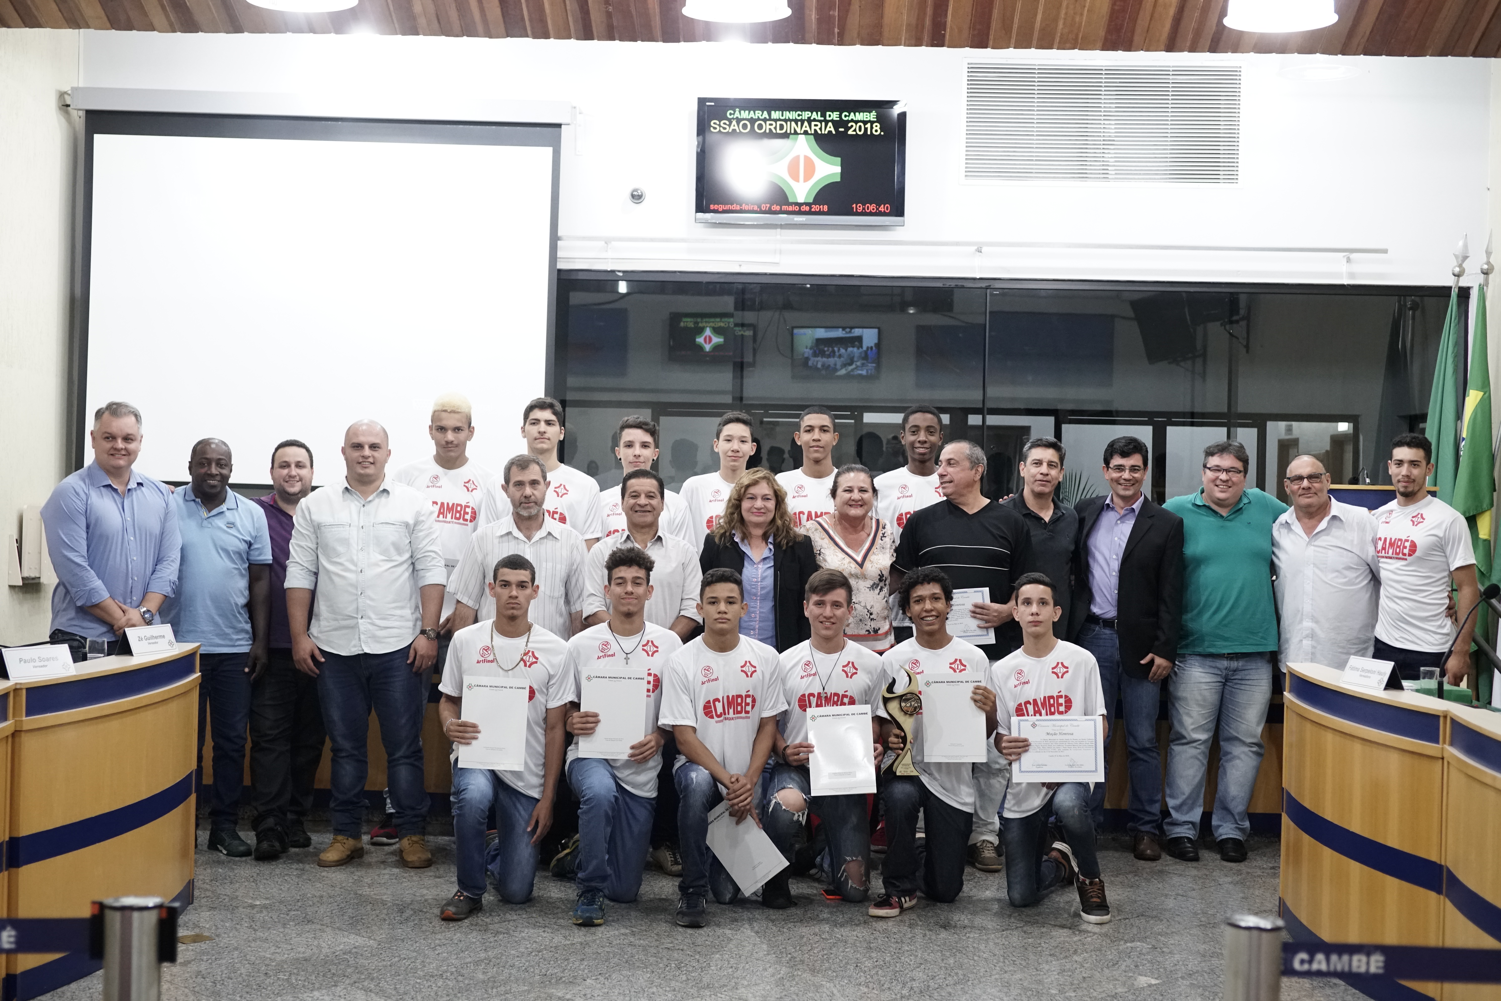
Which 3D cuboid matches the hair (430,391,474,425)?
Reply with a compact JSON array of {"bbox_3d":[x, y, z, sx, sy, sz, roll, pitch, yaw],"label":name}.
[{"bbox_3d":[-1.254,-0.376,8.400,0.180,0.155,0.200,1,0,-4],"label":"hair"}]

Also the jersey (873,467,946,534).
[{"bbox_3d":[0.710,0.222,8.418,0.520,0.730,0.270,1,0,2],"label":"jersey"}]

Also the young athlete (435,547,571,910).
[{"bbox_3d":[-0.884,0.819,7.197,0.470,1.242,0.750,1,0,-2],"label":"young athlete"}]

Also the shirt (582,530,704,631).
[{"bbox_3d":[-0.430,0.455,7.799,0.480,0.700,0.290,1,0,-3],"label":"shirt"}]

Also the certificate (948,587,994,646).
[{"bbox_3d":[0.801,0.470,7.930,0.315,0.220,0.010,-6,0,3],"label":"certificate"}]

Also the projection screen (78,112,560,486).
[{"bbox_3d":[-2.261,-1.022,10.500,2.490,1.970,0.050,2,1,2],"label":"projection screen"}]

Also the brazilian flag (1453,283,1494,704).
[{"bbox_3d":[3.354,-0.022,9.300,0.230,1.970,0.190,1,1,18],"label":"brazilian flag"}]

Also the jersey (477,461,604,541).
[{"bbox_3d":[-0.886,0.198,8.399,0.530,0.730,0.280,1,0,-3],"label":"jersey"}]

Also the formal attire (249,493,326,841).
[{"bbox_3d":[-1.854,0.674,8.100,0.520,1.410,0.310,1,0,-10],"label":"formal attire"}]

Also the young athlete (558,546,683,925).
[{"bbox_3d":[-0.470,0.807,7.237,0.460,1.284,0.780,1,0,-3],"label":"young athlete"}]

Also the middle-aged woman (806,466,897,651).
[{"bbox_3d":[0.415,0.668,8.100,0.470,1.640,0.310,1,1,0],"label":"middle-aged woman"}]

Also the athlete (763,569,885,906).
[{"bbox_3d":[0.267,0.845,7.330,0.480,1.210,0.800,1,0,2],"label":"athlete"}]

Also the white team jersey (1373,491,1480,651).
[{"bbox_3d":[2.732,0.303,8.200,0.480,0.660,0.280,2,1,25],"label":"white team jersey"}]

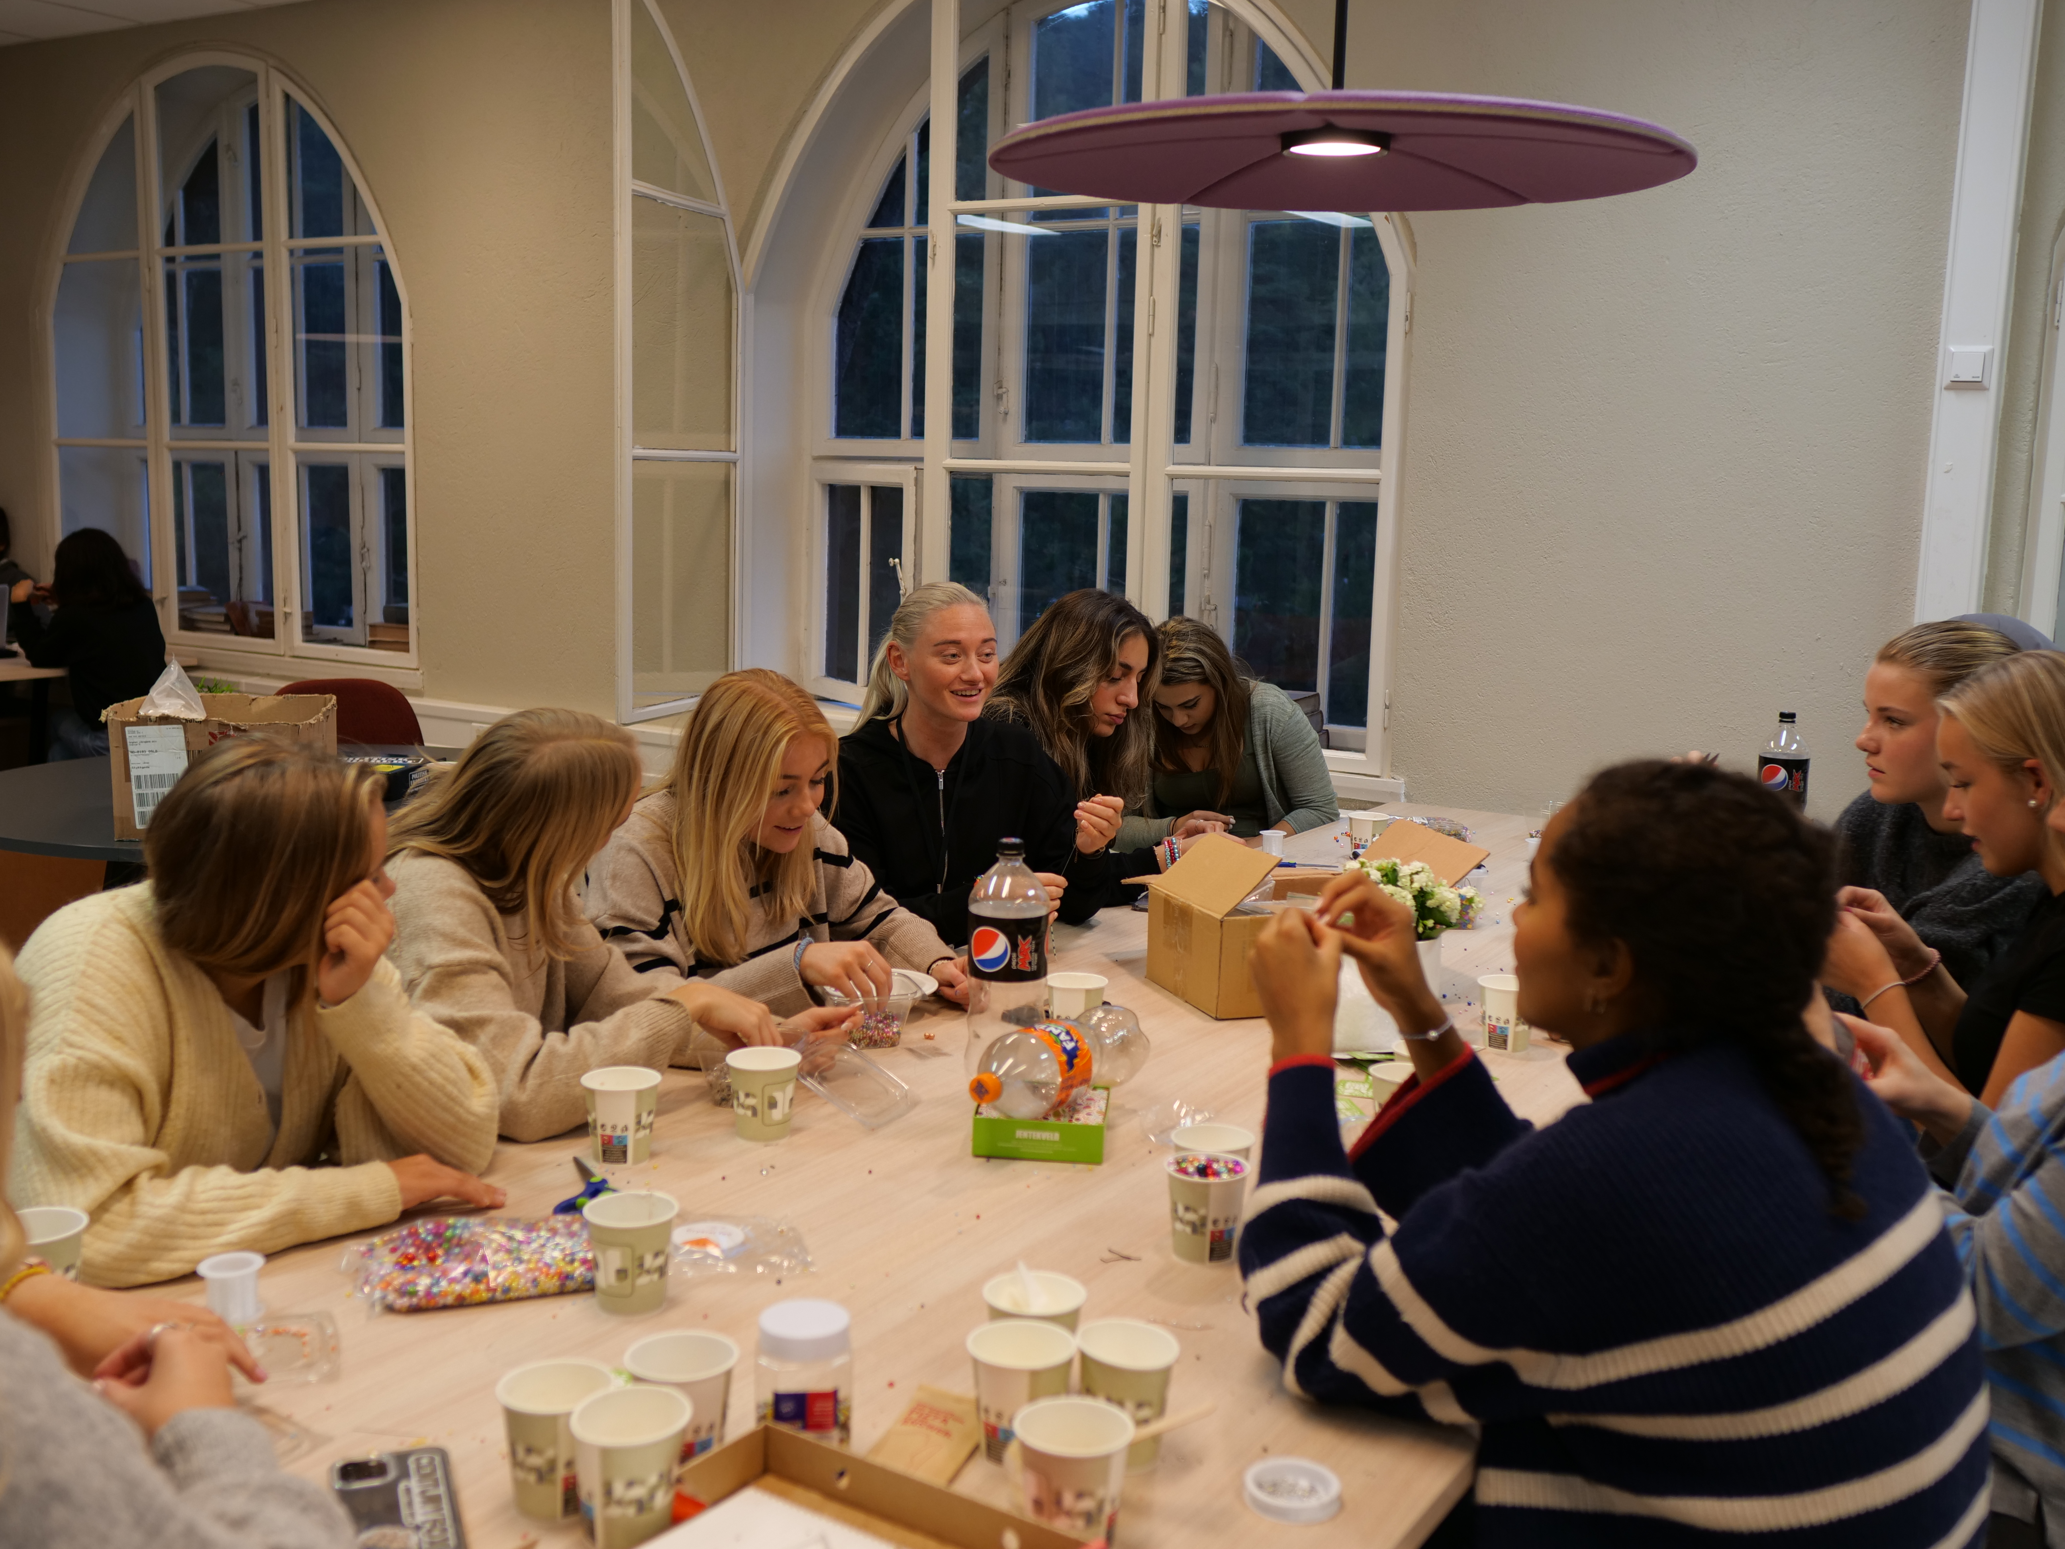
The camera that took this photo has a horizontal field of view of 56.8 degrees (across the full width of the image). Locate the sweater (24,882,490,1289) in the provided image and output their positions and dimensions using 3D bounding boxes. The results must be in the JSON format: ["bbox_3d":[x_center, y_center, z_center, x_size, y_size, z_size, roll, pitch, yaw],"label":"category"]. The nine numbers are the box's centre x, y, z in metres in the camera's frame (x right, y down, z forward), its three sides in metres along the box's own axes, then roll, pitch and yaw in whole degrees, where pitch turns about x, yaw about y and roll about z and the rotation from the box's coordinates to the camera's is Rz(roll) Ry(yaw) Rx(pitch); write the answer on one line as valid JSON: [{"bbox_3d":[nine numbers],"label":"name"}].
[{"bbox_3d":[-0.800,0.375,1.833,0.460,0.560,0.520,6,10,27],"label":"sweater"}]

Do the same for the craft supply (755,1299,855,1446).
[{"bbox_3d":[-0.162,0.430,1.349,0.068,0.093,0.068,1,9,-6],"label":"craft supply"}]

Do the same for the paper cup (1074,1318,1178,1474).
[{"bbox_3d":[0.069,0.455,1.392,0.080,0.084,0.080,1,9,0],"label":"paper cup"}]

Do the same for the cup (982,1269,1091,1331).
[{"bbox_3d":[0.002,0.427,1.431,0.077,0.082,0.077,2,9,0],"label":"cup"}]

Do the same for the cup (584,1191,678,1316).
[{"bbox_3d":[-0.342,0.411,1.632,0.081,0.084,0.081,2,9,0],"label":"cup"}]

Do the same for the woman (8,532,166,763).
[{"bbox_3d":[-2.817,-0.136,5.678,0.680,1.180,0.460,6,10,25],"label":"woman"}]

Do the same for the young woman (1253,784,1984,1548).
[{"bbox_3d":[0.501,0.588,1.741,0.660,1.208,0.520,8,10,36],"label":"young woman"}]

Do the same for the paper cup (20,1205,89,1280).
[{"bbox_3d":[-0.785,0.394,1.505,0.077,0.082,0.077,-3,10,-28],"label":"paper cup"}]

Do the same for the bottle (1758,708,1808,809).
[{"bbox_3d":[1.386,0.047,3.549,0.091,0.330,0.091,5,9,21],"label":"bottle"}]

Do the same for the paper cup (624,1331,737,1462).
[{"bbox_3d":[-0.250,0.454,1.363,0.081,0.084,0.081,2,9,0],"label":"paper cup"}]

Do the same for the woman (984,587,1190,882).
[{"bbox_3d":[0.172,0.297,3.451,0.680,1.260,0.500,8,11,37],"label":"woman"}]

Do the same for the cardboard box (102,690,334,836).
[{"bbox_3d":[-1.573,-0.017,3.760,0.358,0.237,0.320,0,9,-11],"label":"cardboard box"}]

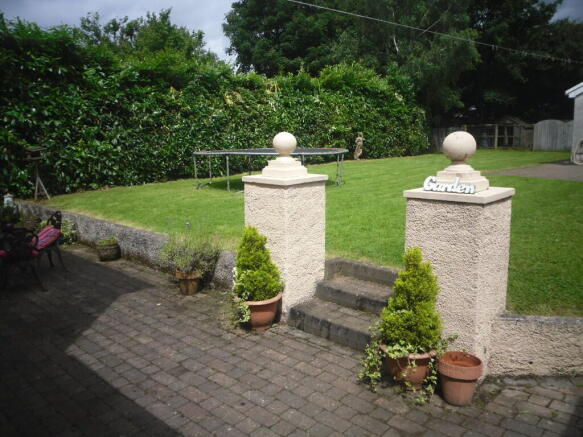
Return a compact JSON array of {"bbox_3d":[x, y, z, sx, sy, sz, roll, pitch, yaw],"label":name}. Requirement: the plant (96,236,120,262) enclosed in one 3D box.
[{"bbox_3d":[-2.397,0.391,6.218,0.326,0.309,0.315,-5,11,-21],"label":"plant"}]

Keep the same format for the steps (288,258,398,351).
[{"bbox_3d":[0.598,0.708,3.956,1.102,0.413,0.739,9,15,42],"label":"steps"}]

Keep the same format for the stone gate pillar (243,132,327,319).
[{"bbox_3d":[-0.053,0.028,4.346,0.543,1.628,0.543,9,15,42],"label":"stone gate pillar"}]

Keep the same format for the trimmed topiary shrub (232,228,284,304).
[{"bbox_3d":[-0.274,0.367,3.913,0.402,0.630,0.386,-2,11,-4],"label":"trimmed topiary shrub"}]

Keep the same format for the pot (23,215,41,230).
[{"bbox_3d":[-4.559,0.081,8.255,0.309,0.244,0.309,-7,12,-29],"label":"pot"}]

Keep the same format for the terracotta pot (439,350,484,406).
[{"bbox_3d":[1.024,0.975,2.868,0.255,0.274,0.255,3,11,21],"label":"terracotta pot"}]

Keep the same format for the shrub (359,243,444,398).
[{"bbox_3d":[0.713,0.635,2.981,0.516,0.912,0.451,2,11,14],"label":"shrub"}]

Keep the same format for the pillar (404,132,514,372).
[{"bbox_3d":[1.149,0.210,3.262,0.543,1.628,0.543,9,15,42],"label":"pillar"}]

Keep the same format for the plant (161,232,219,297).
[{"bbox_3d":[-1.052,0.464,4.843,0.597,0.624,0.543,-3,11,-13],"label":"plant"}]

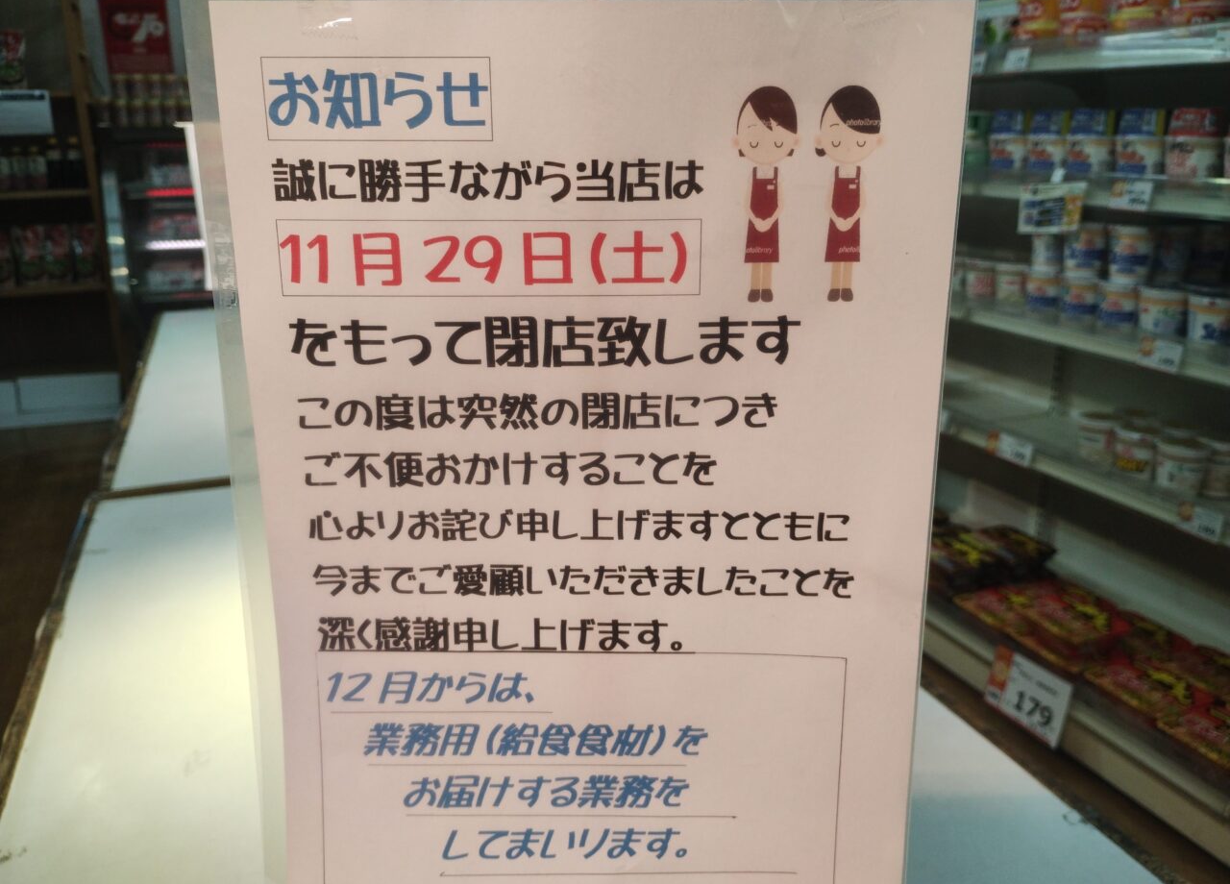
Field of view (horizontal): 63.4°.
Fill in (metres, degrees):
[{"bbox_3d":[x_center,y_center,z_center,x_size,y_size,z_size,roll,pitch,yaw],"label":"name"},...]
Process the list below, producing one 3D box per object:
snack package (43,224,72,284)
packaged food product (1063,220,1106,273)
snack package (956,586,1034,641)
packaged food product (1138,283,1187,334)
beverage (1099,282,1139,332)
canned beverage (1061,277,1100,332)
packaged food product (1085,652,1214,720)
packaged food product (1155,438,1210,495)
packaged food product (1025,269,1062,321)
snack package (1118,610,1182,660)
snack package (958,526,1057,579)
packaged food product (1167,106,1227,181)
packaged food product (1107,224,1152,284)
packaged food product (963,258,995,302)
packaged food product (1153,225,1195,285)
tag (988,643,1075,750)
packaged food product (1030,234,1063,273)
[{"bbox_3d":[-2.401,-0.808,4.288,0.115,0.250,0.060,-8,19,-22],"label":"snack package"},{"bbox_3d":[0.972,-0.399,2.068,0.096,0.107,0.096,-8,19,-22],"label":"packaged food product"},{"bbox_3d":[0.911,0.412,2.324,0.155,0.058,0.176,-8,19,-22],"label":"snack package"},{"bbox_3d":[1.053,-0.239,1.921,0.096,0.107,0.096,-8,19,-22],"label":"packaged food product"},{"bbox_3d":[1.021,-0.272,2.016,0.084,0.107,0.084,-17,24,-41],"label":"beverage"},{"bbox_3d":[0.983,-0.299,2.099,0.084,0.107,0.084,-17,24,-41],"label":"canned beverage"},{"bbox_3d":[1.061,0.518,1.993,0.155,0.058,0.176,-8,19,-22],"label":"packaged food product"},{"bbox_3d":[1.102,0.055,1.949,0.091,0.100,0.091,-17,24,-41],"label":"packaged food product"},{"bbox_3d":[0.939,-0.318,2.174,0.096,0.107,0.096,-8,19,-22],"label":"packaged food product"},{"bbox_3d":[1.121,0.443,2.188,0.148,0.060,0.172,-8,20,-22],"label":"snack package"},{"bbox_3d":[0.979,0.288,2.518,0.155,0.058,0.176,-8,19,-22],"label":"snack package"},{"bbox_3d":[1.062,-0.538,1.834,0.091,0.145,0.091,-13,22,-33],"label":"packaged food product"},{"bbox_3d":[1.009,-0.367,1.950,0.094,0.107,0.094,-8,19,-24],"label":"packaged food product"},{"bbox_3d":[0.861,-0.373,2.346,0.096,0.107,0.096,-8,19,-22],"label":"packaged food product"},{"bbox_3d":[1.108,-0.376,2.006,0.084,0.107,0.084,-17,24,-41],"label":"packaged food product"},{"bbox_3d":[0.877,0.538,2.131,0.004,0.148,0.210,1,16,-25],"label":"tag"},{"bbox_3d":[0.941,-0.428,2.155,0.084,0.107,0.084,-17,24,-41],"label":"packaged food product"}]

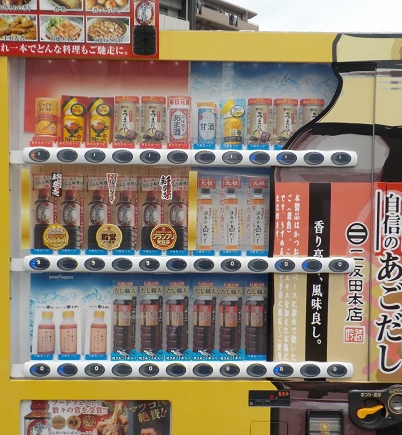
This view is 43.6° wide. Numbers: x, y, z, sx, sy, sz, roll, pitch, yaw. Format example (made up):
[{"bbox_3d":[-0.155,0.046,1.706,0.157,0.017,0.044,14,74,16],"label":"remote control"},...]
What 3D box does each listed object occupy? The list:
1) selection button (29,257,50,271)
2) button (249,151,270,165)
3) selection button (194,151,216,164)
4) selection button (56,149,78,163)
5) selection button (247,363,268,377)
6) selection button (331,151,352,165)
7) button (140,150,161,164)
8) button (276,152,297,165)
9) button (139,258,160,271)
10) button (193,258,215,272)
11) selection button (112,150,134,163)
[{"bbox_3d":[-0.413,0.119,1.291,0.054,0.035,0.015,0,2,-1],"label":"selection button"},{"bbox_3d":[0.154,-0.155,1.323,0.054,0.034,0.018,1,2,-1],"label":"button"},{"bbox_3d":[0.010,-0.153,1.288,0.054,0.035,0.015,0,2,-1],"label":"selection button"},{"bbox_3d":[-0.350,-0.160,1.313,0.054,0.034,0.018,1,2,-1],"label":"selection button"},{"bbox_3d":[0.149,0.411,1.347,0.054,0.034,0.018,1,2,-1],"label":"selection button"},{"bbox_3d":[0.370,-0.153,1.328,0.054,0.034,0.018,1,2,-1],"label":"selection button"},{"bbox_3d":[-0.130,-0.154,1.286,0.054,0.035,0.015,0,2,-1],"label":"button"},{"bbox_3d":[0.220,-0.151,1.293,0.054,0.035,0.015,0,2,-1],"label":"button"},{"bbox_3d":[-0.133,0.122,1.298,0.054,0.034,0.014,0,2,-1],"label":"button"},{"bbox_3d":[0.007,0.122,1.300,0.054,0.035,0.015,0,2,-1],"label":"button"},{"bbox_3d":[-0.201,-0.155,1.285,0.054,0.034,0.014,0,2,-1],"label":"selection button"}]

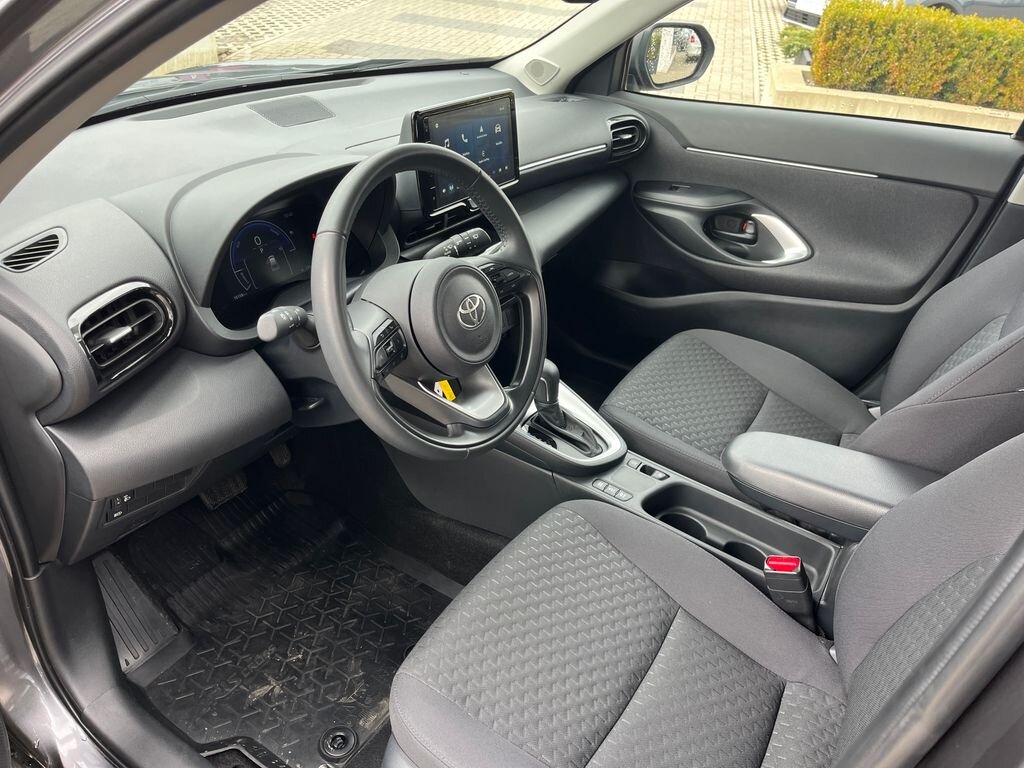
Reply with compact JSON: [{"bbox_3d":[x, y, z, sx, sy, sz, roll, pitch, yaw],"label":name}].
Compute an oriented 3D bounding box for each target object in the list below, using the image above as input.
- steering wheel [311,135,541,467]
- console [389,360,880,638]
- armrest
[{"bbox_3d":[-0.085,-0.094,0.911,0.105,0.370,0.370,-3,21,41],"label":"steering wheel"},{"bbox_3d":[0.191,0.167,1.339,0.920,0.335,0.190,21,35,30],"label":"console"},{"bbox_3d":[0.464,0.146,1.108,0.330,0.085,0.140,21,35,30],"label":"armrest"}]

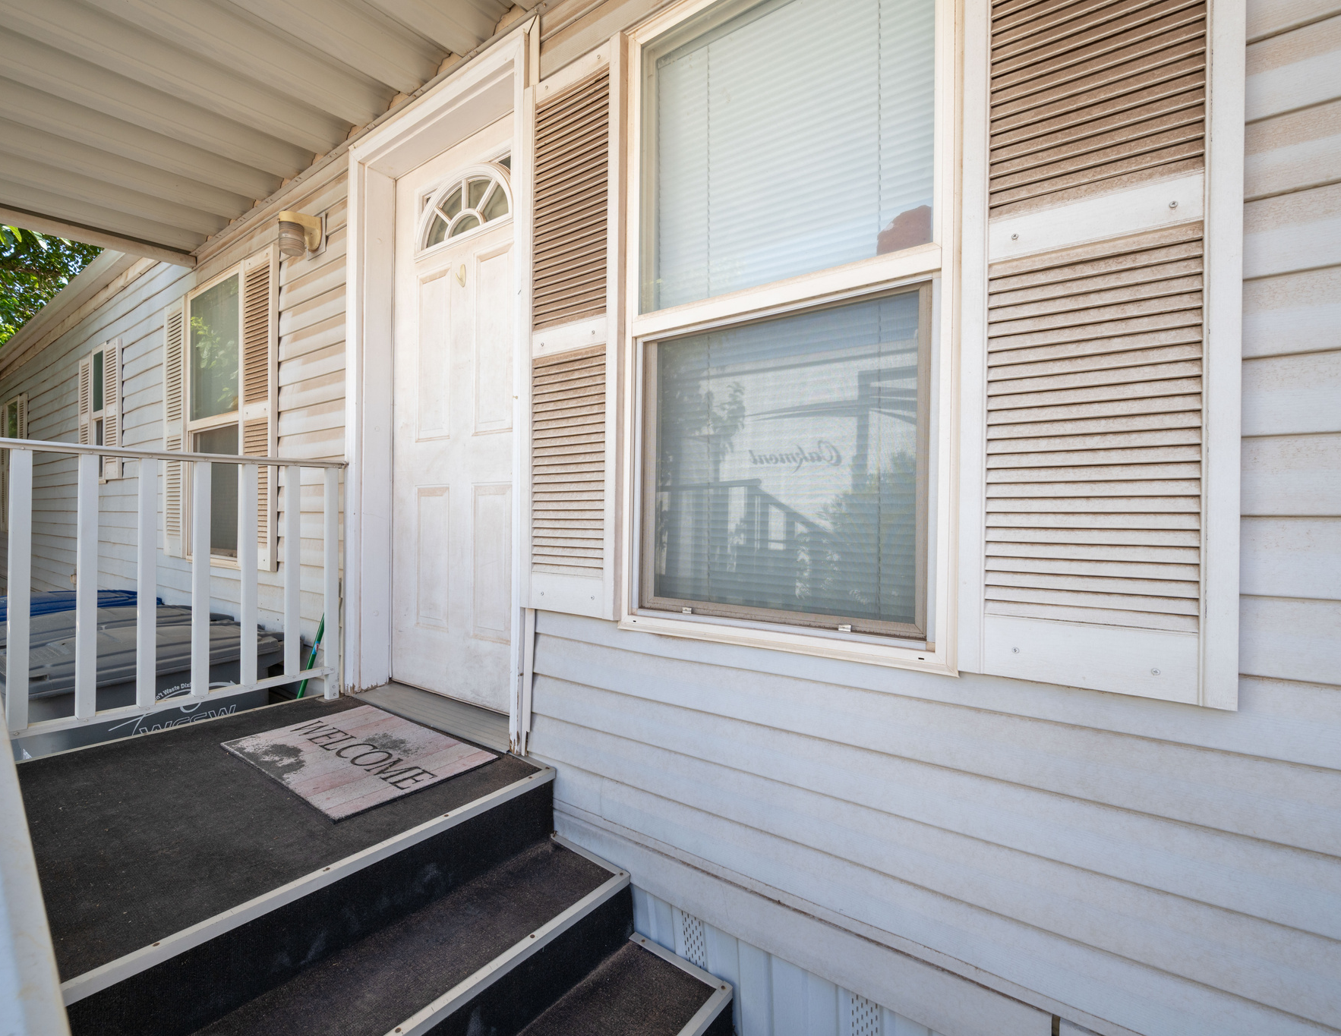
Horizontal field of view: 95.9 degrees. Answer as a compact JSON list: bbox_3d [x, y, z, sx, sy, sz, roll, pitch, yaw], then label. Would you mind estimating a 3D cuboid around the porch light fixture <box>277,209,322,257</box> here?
[{"bbox_3d":[-1.484,-1.118,2.405,0.115,0.176,0.135,1,0,35],"label":"porch light fixture"}]

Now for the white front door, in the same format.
[{"bbox_3d":[-0.703,-0.332,2.089,0.840,1.915,0.045,1,0,35],"label":"white front door"}]

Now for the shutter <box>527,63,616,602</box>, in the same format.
[{"bbox_3d":[-0.273,-0.482,1.632,0.357,1.480,0.030,1,0,35],"label":"shutter"}]

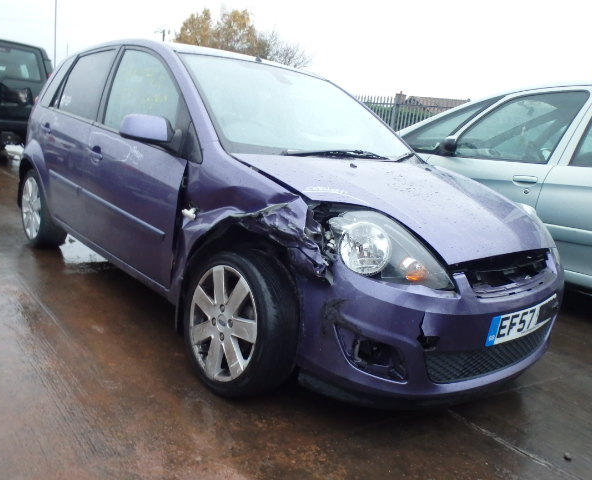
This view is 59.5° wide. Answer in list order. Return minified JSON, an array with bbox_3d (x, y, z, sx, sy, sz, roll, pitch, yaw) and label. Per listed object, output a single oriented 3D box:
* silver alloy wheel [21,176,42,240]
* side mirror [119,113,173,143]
[{"bbox_3d":[-1.855,-0.234,3.768,0.145,0.445,0.445,-5,16,-42],"label":"silver alloy wheel"},{"bbox_3d":[-0.613,-0.464,2.153,0.200,0.130,0.140,-5,16,-42],"label":"side mirror"}]

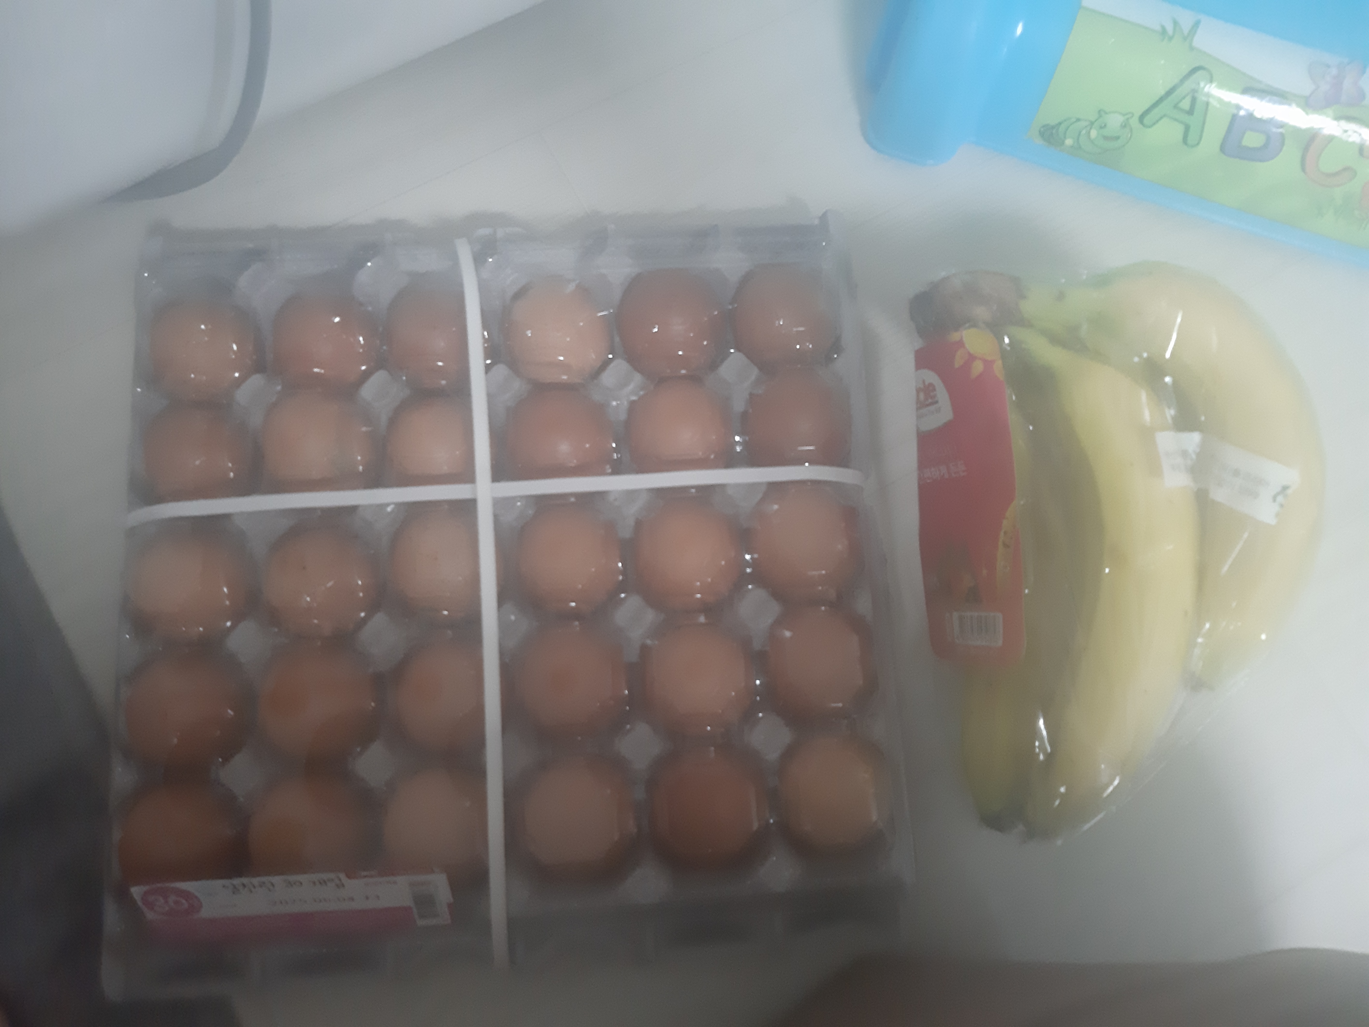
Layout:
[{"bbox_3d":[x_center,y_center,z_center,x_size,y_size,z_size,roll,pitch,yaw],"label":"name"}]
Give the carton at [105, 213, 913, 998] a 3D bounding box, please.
[{"bbox_3d":[-0.070,0.019,0.417,0.298,0.068,0.288,-4,76,-2],"label":"carton"}]

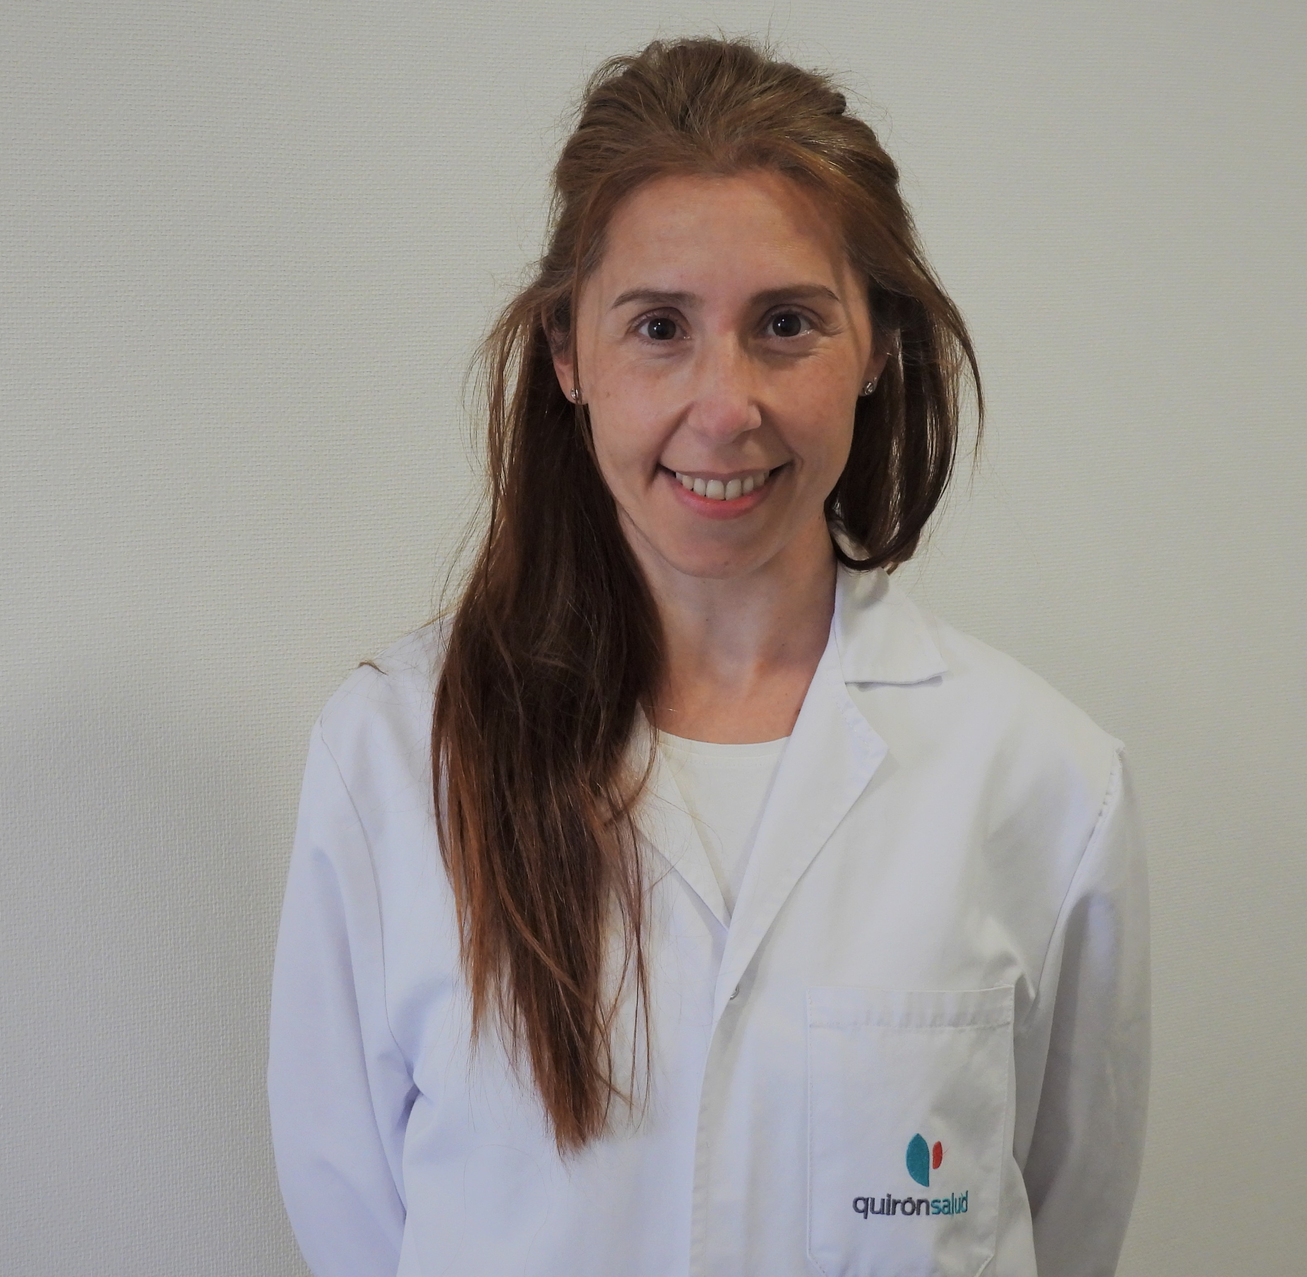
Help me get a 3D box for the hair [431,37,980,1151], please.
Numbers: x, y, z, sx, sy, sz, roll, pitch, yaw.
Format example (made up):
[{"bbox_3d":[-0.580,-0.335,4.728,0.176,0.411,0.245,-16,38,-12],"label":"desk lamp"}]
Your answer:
[{"bbox_3d":[0.025,-0.021,1.680,0.262,0.535,0.225,-2,3,0],"label":"hair"}]

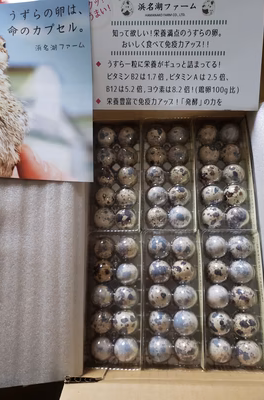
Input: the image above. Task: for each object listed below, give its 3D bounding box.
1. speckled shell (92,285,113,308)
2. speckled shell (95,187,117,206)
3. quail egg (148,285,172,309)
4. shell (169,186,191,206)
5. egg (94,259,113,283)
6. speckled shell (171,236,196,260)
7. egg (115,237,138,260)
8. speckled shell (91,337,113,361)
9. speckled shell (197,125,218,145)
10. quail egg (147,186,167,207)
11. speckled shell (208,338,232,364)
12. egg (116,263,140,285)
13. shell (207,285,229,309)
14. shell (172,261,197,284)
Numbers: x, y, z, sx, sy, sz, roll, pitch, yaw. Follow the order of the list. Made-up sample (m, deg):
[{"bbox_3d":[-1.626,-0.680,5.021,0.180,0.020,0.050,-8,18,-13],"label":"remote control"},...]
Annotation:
[{"bbox_3d":[-0.035,0.114,0.355,0.025,0.032,0.025,-1,74,5],"label":"speckled shell"},{"bbox_3d":[-0.035,-0.005,0.388,0.025,0.032,0.025,-1,75,4],"label":"speckled shell"},{"bbox_3d":[0.032,0.110,0.342,0.026,0.033,0.026,-1,75,3],"label":"quail egg"},{"bbox_3d":[0.059,-0.004,0.372,0.026,0.032,0.026,-1,75,3],"label":"shell"},{"bbox_3d":[-0.035,0.086,0.362,0.025,0.032,0.025,-1,75,3],"label":"egg"},{"bbox_3d":[0.061,0.056,0.355,0.026,0.033,0.026,-1,75,3],"label":"speckled shell"},{"bbox_3d":[-0.006,0.059,0.368,0.027,0.032,0.027,-1,74,5],"label":"egg"},{"bbox_3d":[-0.034,0.169,0.341,0.024,0.032,0.024,-1,75,4],"label":"speckled shell"},{"bbox_3d":[0.101,-0.087,0.399,0.026,0.032,0.026,-1,75,3],"label":"speckled shell"},{"bbox_3d":[0.033,-0.005,0.383,0.025,0.032,0.025,-1,75,4],"label":"quail egg"},{"bbox_3d":[0.097,0.165,0.330,0.026,0.032,0.026,-1,74,5],"label":"speckled shell"},{"bbox_3d":[-0.006,0.085,0.351,0.025,0.032,0.025,-1,75,3],"label":"egg"},{"bbox_3d":[0.099,0.112,0.346,0.026,0.032,0.026,-1,75,3],"label":"shell"},{"bbox_3d":[0.061,0.084,0.358,0.025,0.032,0.025,-1,75,4],"label":"shell"}]

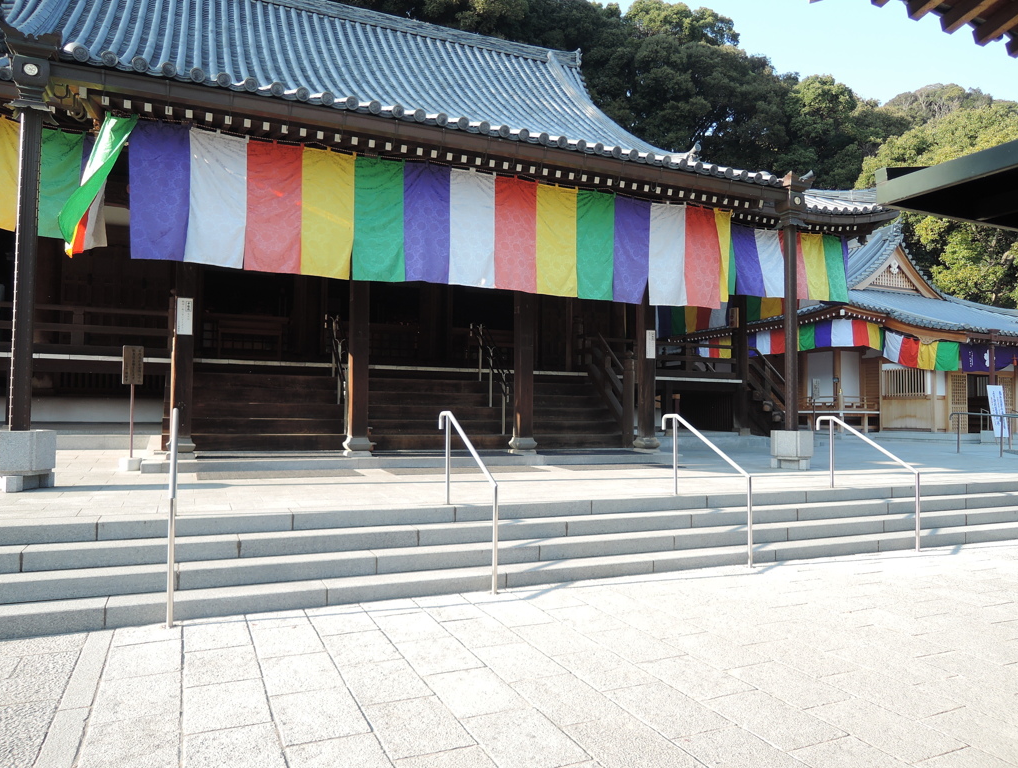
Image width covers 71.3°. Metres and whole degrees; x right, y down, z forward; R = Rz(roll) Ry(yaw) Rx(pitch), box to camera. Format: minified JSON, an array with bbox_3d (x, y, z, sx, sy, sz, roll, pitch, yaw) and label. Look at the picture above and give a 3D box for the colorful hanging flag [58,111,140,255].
[{"bbox_3d":[-4.562,-2.206,7.891,0.750,1.550,0.400,2,-2,-24],"label":"colorful hanging flag"}]

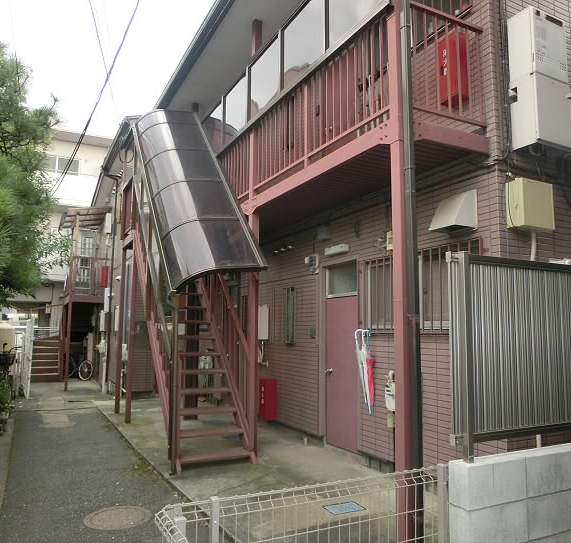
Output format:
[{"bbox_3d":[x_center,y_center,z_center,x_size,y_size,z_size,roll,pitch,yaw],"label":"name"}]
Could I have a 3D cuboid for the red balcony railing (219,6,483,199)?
[{"bbox_3d":[0.265,-1.567,6.513,1.050,0.980,4.800,4,-8,-27],"label":"red balcony railing"}]

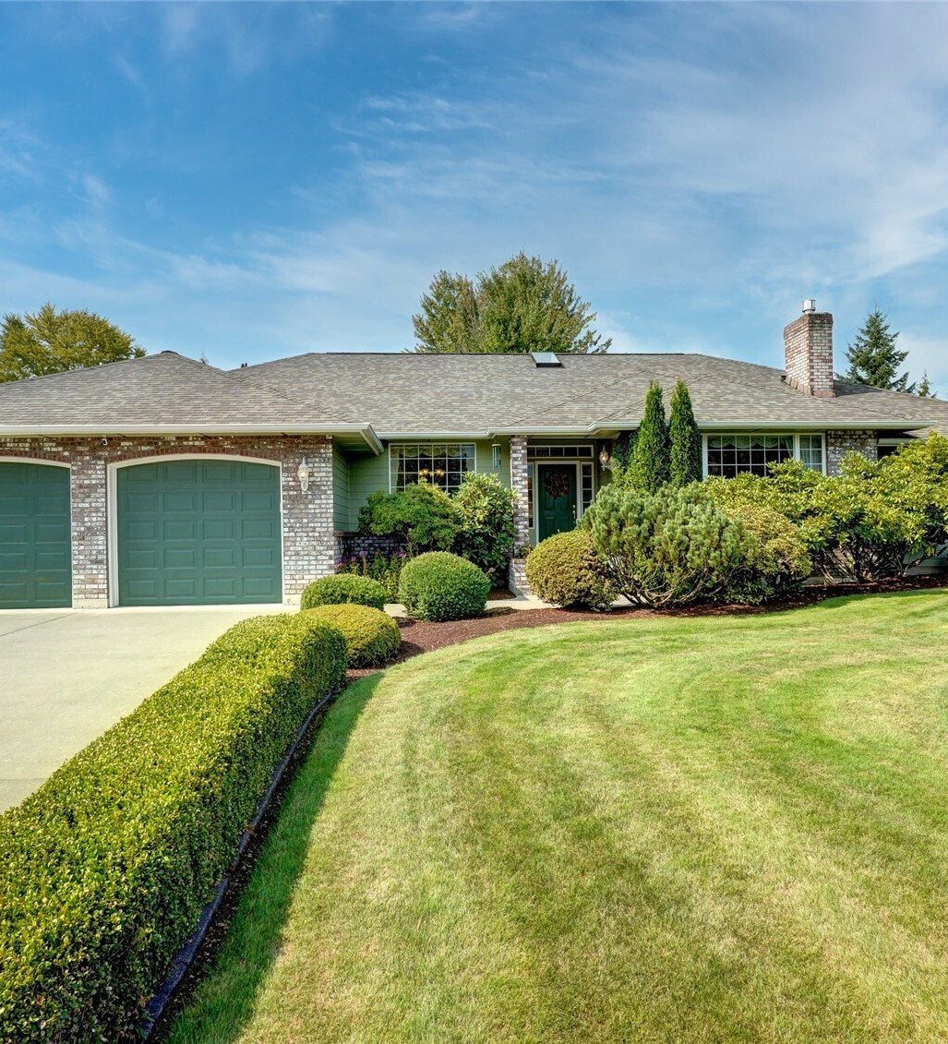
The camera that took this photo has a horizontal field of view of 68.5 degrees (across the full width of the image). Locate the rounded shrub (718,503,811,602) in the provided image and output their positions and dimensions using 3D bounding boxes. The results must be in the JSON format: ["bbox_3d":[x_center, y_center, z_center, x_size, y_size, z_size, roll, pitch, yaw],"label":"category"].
[{"bbox_3d":[4.515,0.457,10.893,1.559,1.489,1.500,-1,-1,-3],"label":"rounded shrub"}]

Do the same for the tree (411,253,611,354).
[{"bbox_3d":[1.940,-5.842,33.927,10.281,14.629,10.400,-1,-1,-3],"label":"tree"}]

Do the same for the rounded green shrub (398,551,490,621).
[{"bbox_3d":[-0.391,0.827,9.246,1.211,0.873,1.200,-1,-1,-3],"label":"rounded green shrub"}]

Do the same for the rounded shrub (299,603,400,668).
[{"bbox_3d":[-1.127,0.995,6.397,0.904,0.504,0.920,-1,-1,-3],"label":"rounded shrub"}]

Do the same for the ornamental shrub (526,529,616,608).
[{"bbox_3d":[1.447,0.677,10.344,1.351,1.136,1.300,-1,-1,-3],"label":"ornamental shrub"}]

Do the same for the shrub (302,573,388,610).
[{"bbox_3d":[-1.702,0.982,9.197,1.110,0.605,1.100,-1,-1,-3],"label":"shrub"}]

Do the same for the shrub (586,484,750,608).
[{"bbox_3d":[2.829,0.335,10.091,2.332,1.772,2.000,-1,-1,-3],"label":"shrub"}]

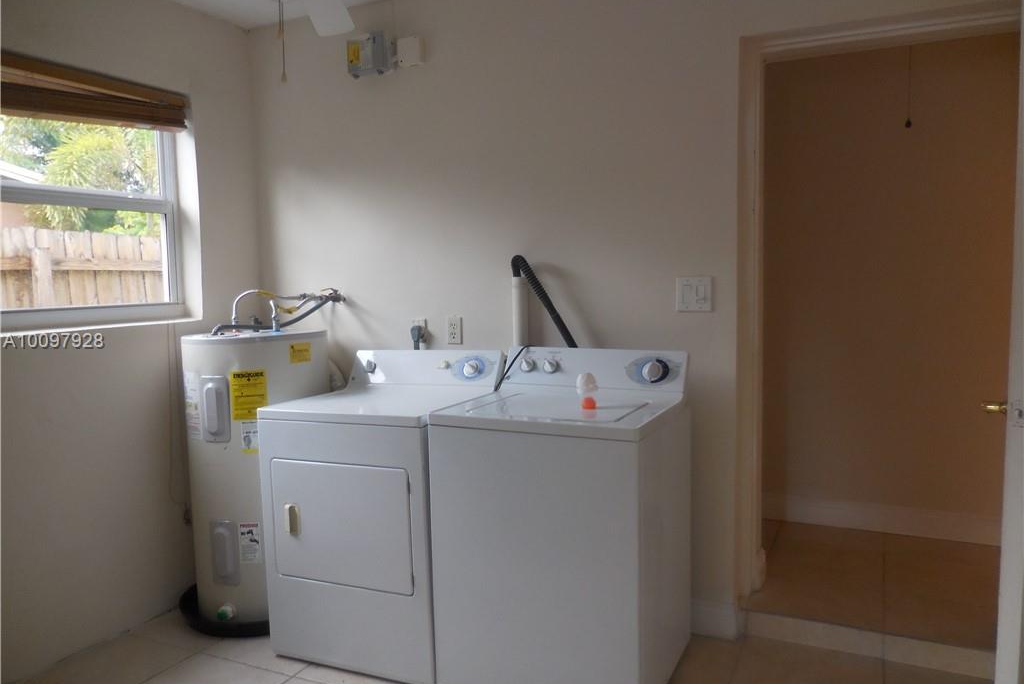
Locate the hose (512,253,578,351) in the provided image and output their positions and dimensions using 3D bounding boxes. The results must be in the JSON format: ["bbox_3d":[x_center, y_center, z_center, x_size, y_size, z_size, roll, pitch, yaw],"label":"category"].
[{"bbox_3d":[0.123,-0.152,2.888,0.268,0.383,0.080,1,5,26],"label":"hose"}]

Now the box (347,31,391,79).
[{"bbox_3d":[-0.605,-1.219,3.145,0.143,0.133,0.115,1,5,26],"label":"box"}]

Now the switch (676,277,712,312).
[{"bbox_3d":[0.665,-0.173,2.691,0.120,0.121,0.014,1,5,26],"label":"switch"}]

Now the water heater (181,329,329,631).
[{"bbox_3d":[-1.057,0.527,3.154,0.585,1.130,0.590,0,5,19],"label":"water heater"}]

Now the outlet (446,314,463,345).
[{"bbox_3d":[-0.243,-0.046,3.139,0.071,0.116,0.014,1,5,26],"label":"outlet"}]

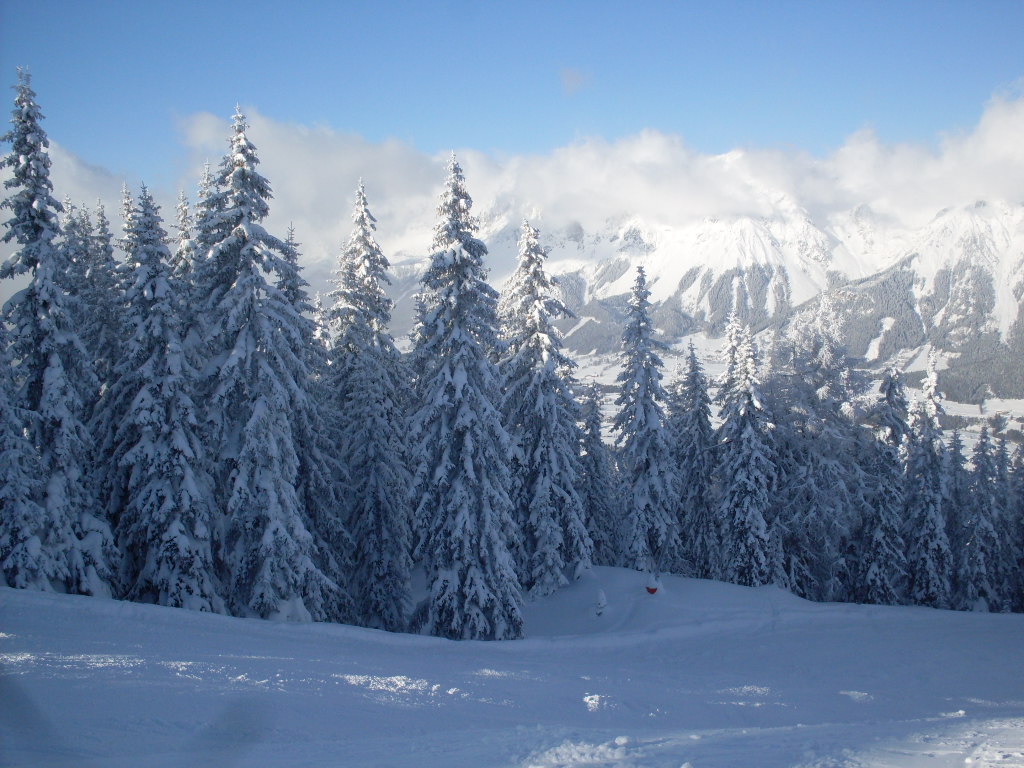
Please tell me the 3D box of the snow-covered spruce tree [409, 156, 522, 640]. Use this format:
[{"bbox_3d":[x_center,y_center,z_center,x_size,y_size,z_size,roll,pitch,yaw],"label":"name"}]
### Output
[{"bbox_3d":[-1.303,0.398,31.500,3.190,13.340,3.190,-2,6,0],"label":"snow-covered spruce tree"}]

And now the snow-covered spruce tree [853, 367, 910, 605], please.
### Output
[{"bbox_3d":[15.121,4.241,46.000,2.460,9.960,2.460,-2,6,0],"label":"snow-covered spruce tree"}]

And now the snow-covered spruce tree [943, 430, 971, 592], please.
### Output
[{"bbox_3d":[22.094,6.570,56.000,2.090,8.590,2.090,-2,6,0],"label":"snow-covered spruce tree"}]

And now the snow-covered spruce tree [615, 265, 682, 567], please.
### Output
[{"bbox_3d":[5.265,1.402,44.000,2.740,11.940,2.740,-2,6,0],"label":"snow-covered spruce tree"}]

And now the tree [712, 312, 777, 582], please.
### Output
[{"bbox_3d":[8.894,2.502,43.000,2.520,10.310,2.520,-2,6,0],"label":"tree"}]

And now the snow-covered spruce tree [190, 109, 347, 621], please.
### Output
[{"bbox_3d":[-6.715,-0.491,31.000,4.000,13.940,4.000,-2,6,0],"label":"snow-covered spruce tree"}]

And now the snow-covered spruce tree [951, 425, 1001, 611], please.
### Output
[{"bbox_3d":[19.792,5.750,48.000,2.220,8.120,2.220,-2,6,0],"label":"snow-covered spruce tree"}]

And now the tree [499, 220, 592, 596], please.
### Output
[{"bbox_3d":[1.132,0.799,38.000,3.180,12.530,3.180,-2,6,0],"label":"tree"}]

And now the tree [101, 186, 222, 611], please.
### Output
[{"bbox_3d":[-9.978,0.494,32.000,3.420,12.080,3.420,-2,6,0],"label":"tree"}]

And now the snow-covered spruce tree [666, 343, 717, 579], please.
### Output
[{"bbox_3d":[7.665,3.426,48.000,2.310,10.420,2.310,-2,6,0],"label":"snow-covered spruce tree"}]

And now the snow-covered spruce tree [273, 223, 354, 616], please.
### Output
[{"bbox_3d":[-6.797,1.254,37.000,3.460,13.020,3.460,-2,6,0],"label":"snow-covered spruce tree"}]

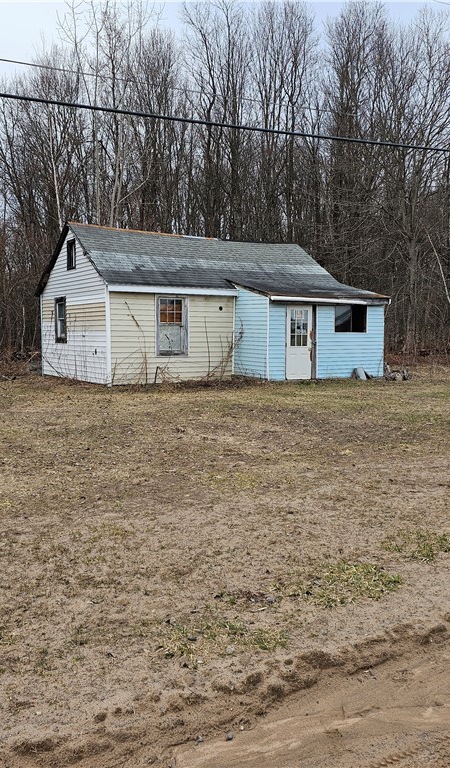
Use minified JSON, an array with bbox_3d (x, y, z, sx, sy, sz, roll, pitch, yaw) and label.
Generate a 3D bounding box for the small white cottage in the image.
[{"bbox_3d":[-0.545,-2.347,20.093,7.960,4.260,7.140,-3,5,-33],"label":"small white cottage"}]

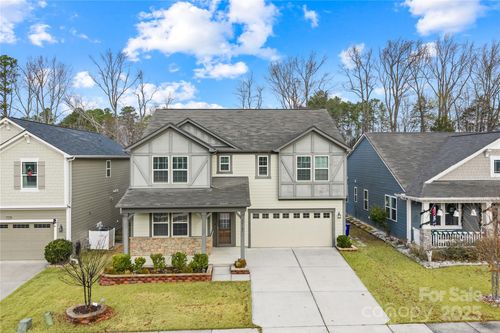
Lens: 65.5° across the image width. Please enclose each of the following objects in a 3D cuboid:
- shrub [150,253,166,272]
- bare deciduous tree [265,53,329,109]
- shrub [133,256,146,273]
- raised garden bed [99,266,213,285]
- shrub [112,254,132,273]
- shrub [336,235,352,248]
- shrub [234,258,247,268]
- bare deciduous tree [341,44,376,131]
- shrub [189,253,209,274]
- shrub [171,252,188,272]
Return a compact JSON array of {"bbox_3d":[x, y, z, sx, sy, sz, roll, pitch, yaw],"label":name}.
[{"bbox_3d":[-4.511,4.725,19.088,0.720,0.860,0.680,0,2,-2],"label":"shrub"},{"bbox_3d":[6.600,-5.914,55.864,8.700,20.900,8.000,0,2,0],"label":"bare deciduous tree"},{"bbox_3d":[-5.180,4.563,18.276,0.640,0.720,0.620,0,2,0],"label":"shrub"},{"bbox_3d":[-4.330,5.128,18.491,5.150,0.460,1.800,0,2,0],"label":"raised garden bed"},{"bbox_3d":[-6.226,4.704,18.938,0.930,0.880,0.850,0,2,-2],"label":"shrub"},{"bbox_3d":[5.652,4.472,23.090,0.900,0.720,0.840,0,2,-2],"label":"shrub"},{"bbox_3d":[-0.462,4.862,19.494,0.580,0.470,0.540,0,2,-2],"label":"shrub"},{"bbox_3d":[15.400,-6.338,54.853,5.200,21.800,5.200,0,2,0],"label":"bare deciduous tree"},{"bbox_3d":[-2.524,4.747,19.188,0.930,0.860,0.820,0,2,-2],"label":"shrub"},{"bbox_3d":[-3.459,4.718,19.138,0.770,0.880,0.720,0,2,-2],"label":"shrub"}]

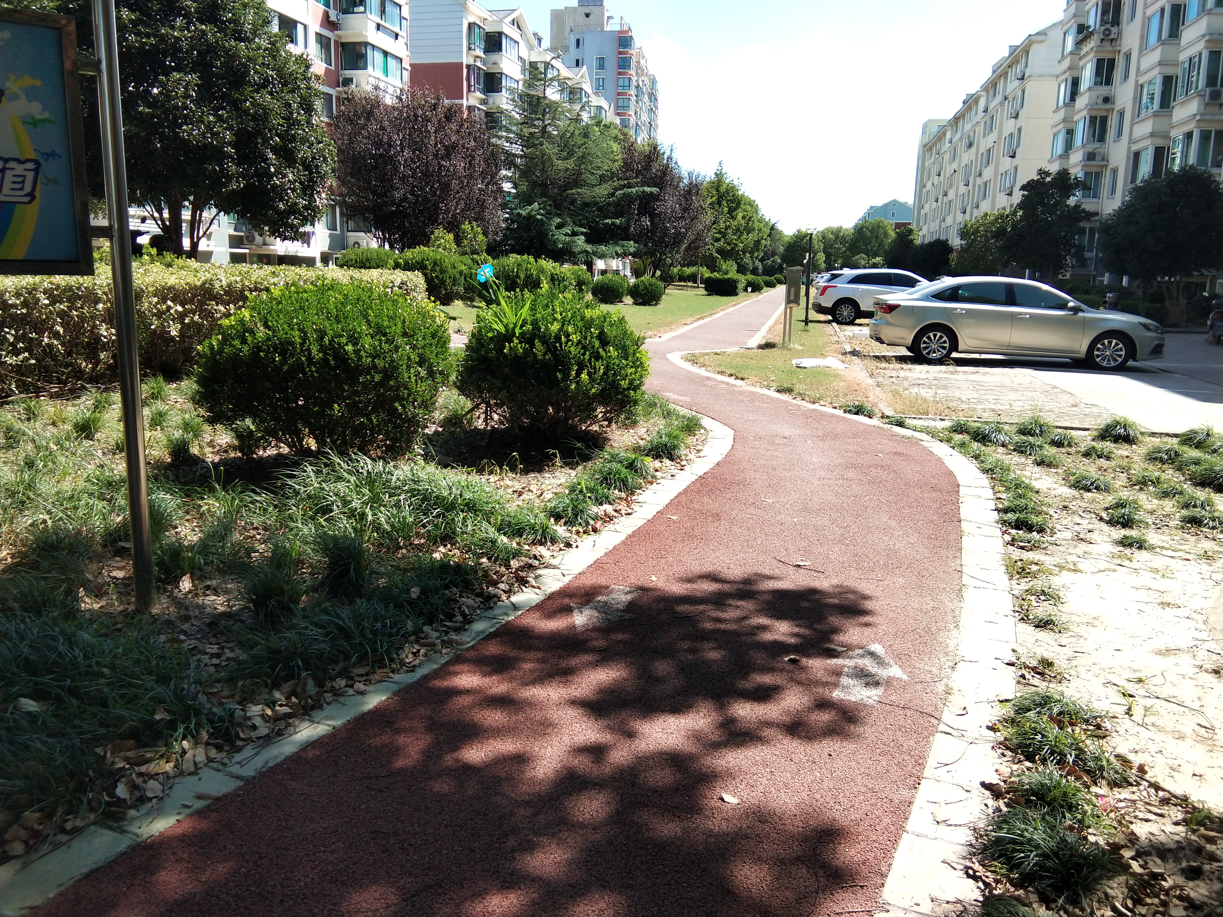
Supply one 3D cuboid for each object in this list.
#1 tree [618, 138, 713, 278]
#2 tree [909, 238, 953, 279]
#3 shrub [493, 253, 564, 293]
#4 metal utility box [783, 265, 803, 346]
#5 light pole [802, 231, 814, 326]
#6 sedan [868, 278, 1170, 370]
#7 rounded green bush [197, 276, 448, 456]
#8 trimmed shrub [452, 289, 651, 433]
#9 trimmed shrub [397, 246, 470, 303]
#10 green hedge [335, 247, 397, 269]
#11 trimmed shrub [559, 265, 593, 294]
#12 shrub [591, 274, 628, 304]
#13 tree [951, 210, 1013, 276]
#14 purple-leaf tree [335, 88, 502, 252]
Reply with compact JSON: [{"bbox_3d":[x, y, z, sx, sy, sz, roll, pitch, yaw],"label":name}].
[{"bbox_3d":[2.532,-11.287,51.405,4.627,7.100,4.600,1,10,3],"label":"tree"},{"bbox_3d":[26.302,-15.703,89.606,3.612,4.695,3.600,4,10,16],"label":"tree"},{"bbox_3d":[-3.629,-7.710,46.886,3.000,2.010,2.600,1,10,-5],"label":"shrub"},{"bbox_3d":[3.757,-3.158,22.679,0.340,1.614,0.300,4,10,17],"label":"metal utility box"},{"bbox_3d":[5.490,-4.966,30.282,0.320,2.600,0.320,3,10,10],"label":"light pole"},{"bbox_3d":[6.794,-2.372,18.538,4.680,1.460,1.835,3,10,11],"label":"sedan"},{"bbox_3d":[-2.180,-0.693,8.194,1.941,1.265,1.850,-2,10,-15],"label":"rounded green bush"},{"bbox_3d":[-0.491,-0.818,9.248,1.631,1.215,1.600,0,10,-3],"label":"trimmed shrub"},{"bbox_3d":[-6.775,-6.907,41.456,2.750,2.133,2.400,0,10,-9],"label":"trimmed shrub"},{"bbox_3d":[-9.702,-7.292,43.431,2.500,2.087,2.200,-1,10,-12],"label":"green hedge"},{"bbox_3d":[-1.466,-7.011,43.878,1.420,1.460,1.400,1,10,-2],"label":"trimmed shrub"},{"bbox_3d":[-0.077,-7.356,47.441,1.650,1.286,1.600,1,10,0],"label":"shrub"},{"bbox_3d":[25.390,-14.006,75.621,4.900,5.953,4.600,4,10,18],"label":"tree"},{"bbox_3d":[-7.732,-10.599,44.374,6.900,8.370,6.400,0,10,-10],"label":"purple-leaf tree"}]

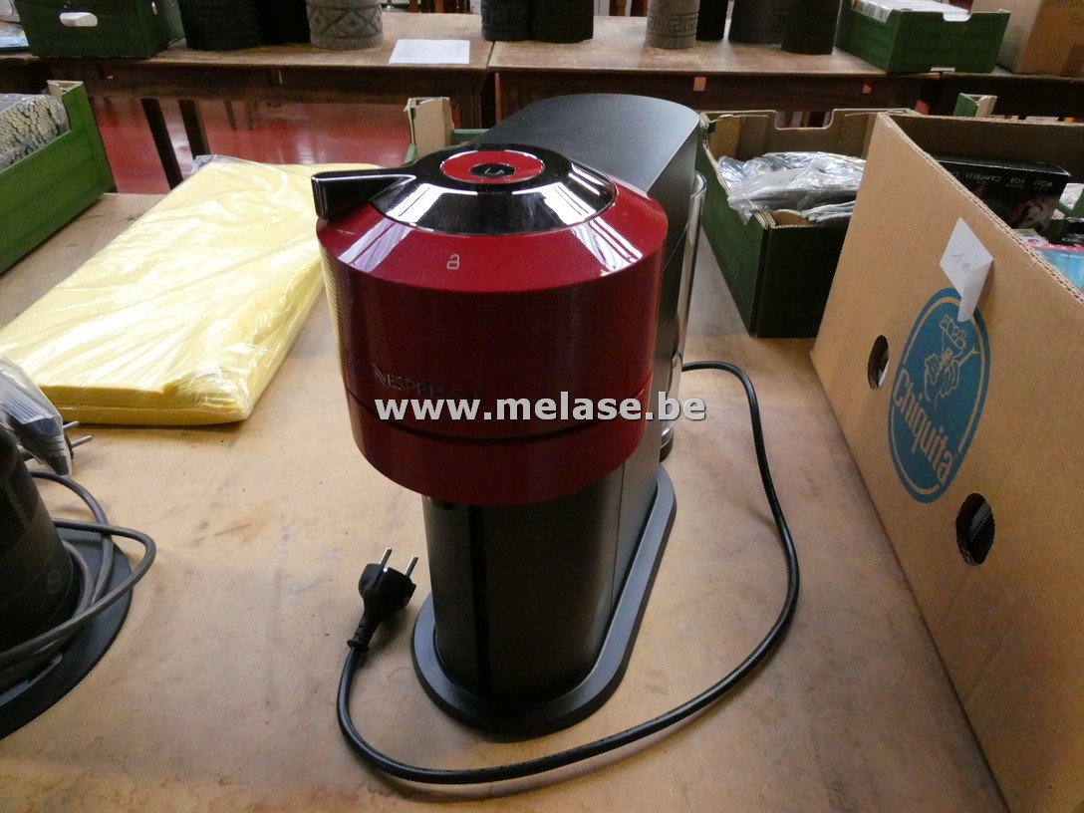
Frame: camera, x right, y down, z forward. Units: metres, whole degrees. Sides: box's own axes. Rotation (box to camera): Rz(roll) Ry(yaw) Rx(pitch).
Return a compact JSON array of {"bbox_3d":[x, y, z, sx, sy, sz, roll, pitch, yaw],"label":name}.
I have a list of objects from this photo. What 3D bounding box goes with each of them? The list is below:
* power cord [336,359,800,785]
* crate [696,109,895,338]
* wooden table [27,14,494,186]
[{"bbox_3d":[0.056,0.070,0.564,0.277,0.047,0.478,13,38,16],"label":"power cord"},{"bbox_3d":[0.365,-0.238,0.925,0.289,0.127,0.402,1,36,0],"label":"crate"},{"bbox_3d":[-0.741,-0.817,2.495,1.189,0.755,0.822,1,36,0],"label":"wooden table"}]

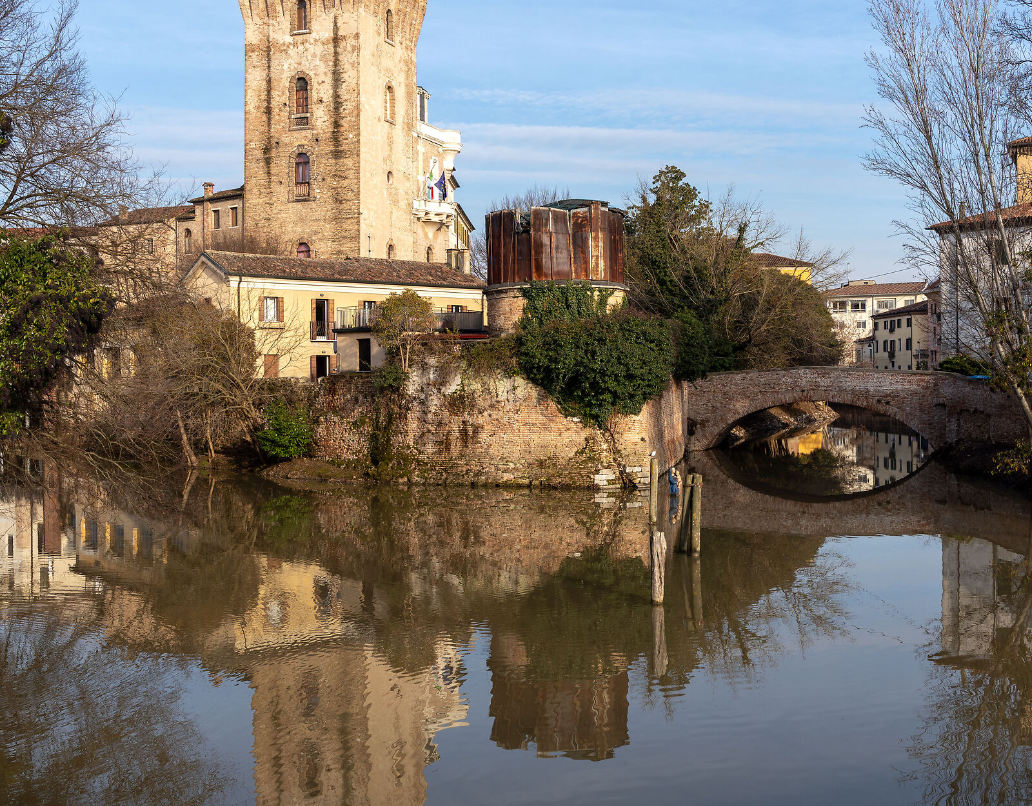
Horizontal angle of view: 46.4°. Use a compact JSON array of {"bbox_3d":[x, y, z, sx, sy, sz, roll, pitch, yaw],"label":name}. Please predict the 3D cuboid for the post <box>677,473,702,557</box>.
[{"bbox_3d":[3.993,2.556,27.500,0.500,1.900,0.380,-1,1,0],"label":"post"}]

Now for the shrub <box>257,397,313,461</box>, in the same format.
[{"bbox_3d":[-9.979,1.123,52.000,2.400,2.800,2.200,-1,1,0],"label":"shrub"}]

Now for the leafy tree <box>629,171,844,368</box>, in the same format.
[{"bbox_3d":[13.330,-7.466,72.500,12.500,13.000,10.000,-1,1,0],"label":"leafy tree"}]

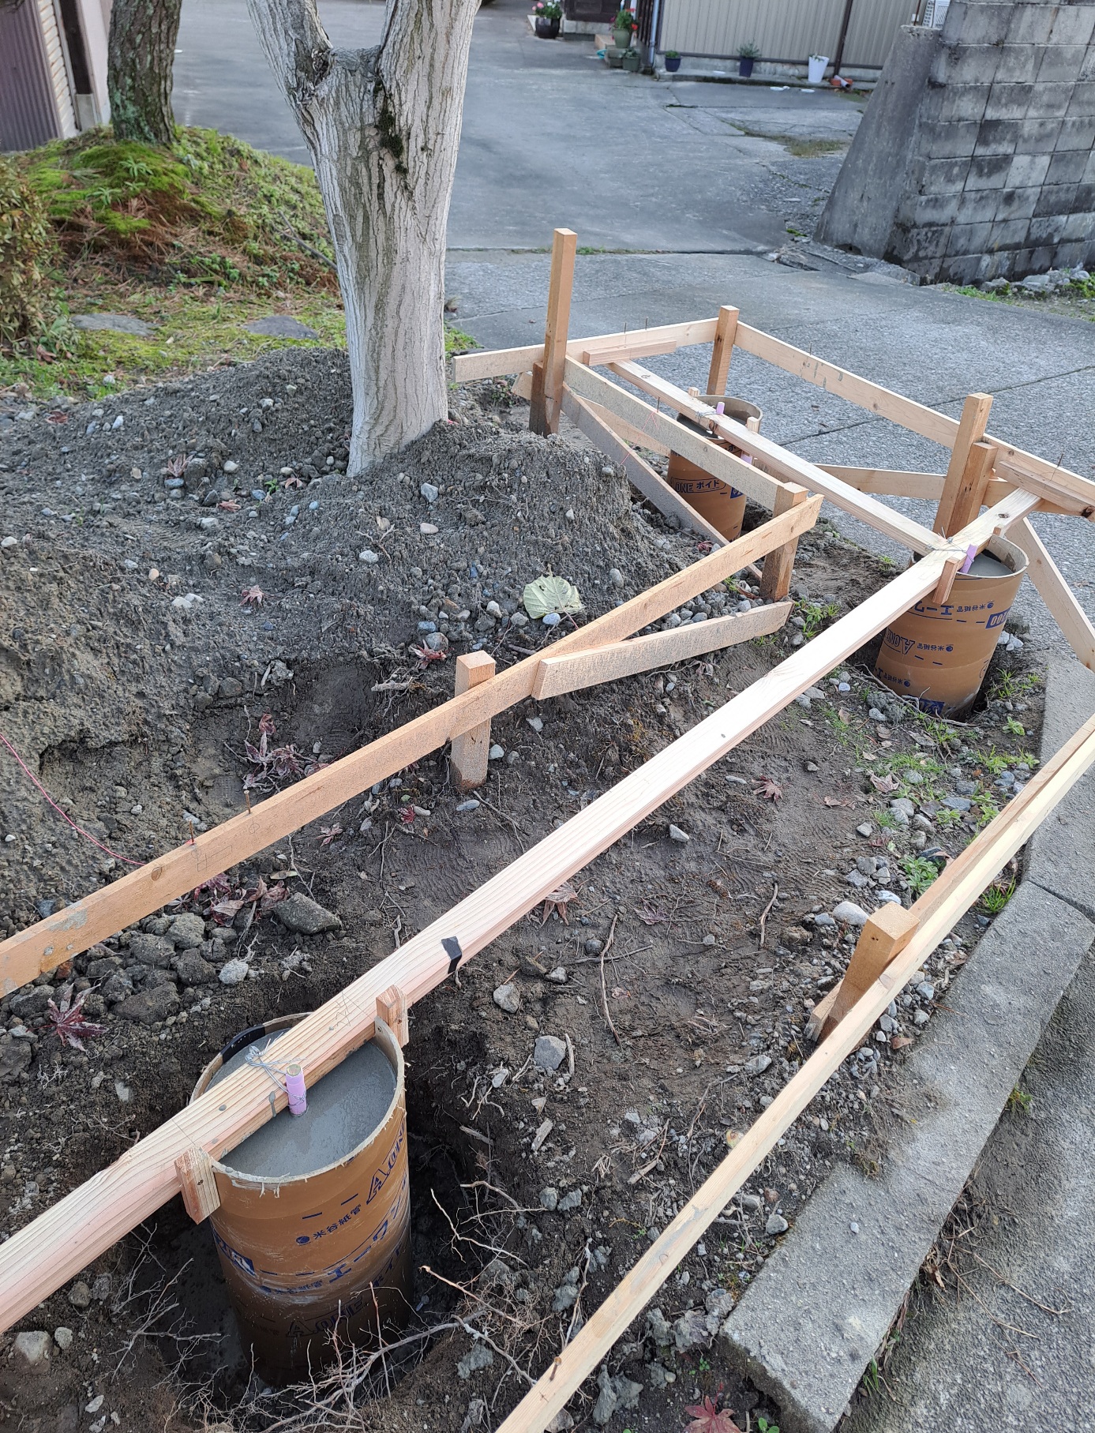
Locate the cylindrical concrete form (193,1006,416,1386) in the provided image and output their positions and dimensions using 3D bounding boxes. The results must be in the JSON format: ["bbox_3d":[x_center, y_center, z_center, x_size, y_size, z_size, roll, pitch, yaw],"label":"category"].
[{"bbox_3d":[-0.385,0.789,1.681,0.310,0.600,0.310,3,37,-2],"label":"cylindrical concrete form"}]

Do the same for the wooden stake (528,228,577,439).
[{"bbox_3d":[0.031,-1.430,3.812,0.062,0.761,0.095,-20,44,-28],"label":"wooden stake"}]

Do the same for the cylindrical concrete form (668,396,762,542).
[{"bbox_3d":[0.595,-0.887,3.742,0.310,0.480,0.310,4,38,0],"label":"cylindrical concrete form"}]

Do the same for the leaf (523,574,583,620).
[{"bbox_3d":[0.016,-0.325,2.764,0.160,0.030,0.150,-10,57,-10],"label":"leaf"}]

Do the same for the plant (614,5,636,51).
[{"bbox_3d":[0.981,-8.779,12.900,0.290,0.440,0.280,4,38,0],"label":"plant"}]

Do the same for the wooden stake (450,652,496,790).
[{"bbox_3d":[-0.167,0.019,2.238,0.055,0.351,0.055,-18,45,-29],"label":"wooden stake"}]

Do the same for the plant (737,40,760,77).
[{"bbox_3d":[2.486,-8.120,12.500,0.270,0.360,0.260,4,38,0],"label":"plant"}]

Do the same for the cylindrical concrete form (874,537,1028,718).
[{"bbox_3d":[1.194,-0.268,3.055,0.310,0.520,0.310,4,38,0],"label":"cylindrical concrete form"}]

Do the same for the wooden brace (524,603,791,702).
[{"bbox_3d":[0.349,-0.193,2.660,0.020,0.097,1.150,33,31,31],"label":"wooden brace"}]

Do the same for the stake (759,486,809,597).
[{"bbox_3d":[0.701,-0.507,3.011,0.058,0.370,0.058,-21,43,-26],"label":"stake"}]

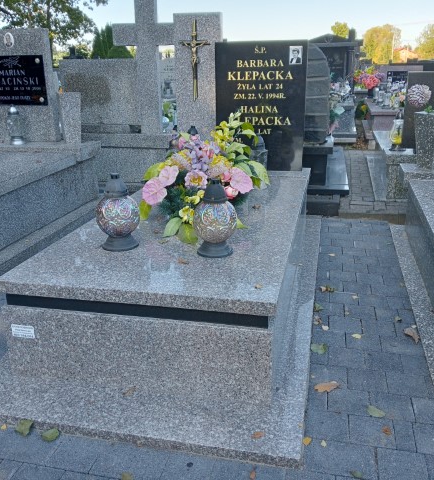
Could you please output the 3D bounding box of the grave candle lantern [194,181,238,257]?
[{"bbox_3d":[-0.005,-0.084,1.859,0.153,0.291,0.153,0,19,0],"label":"grave candle lantern"}]

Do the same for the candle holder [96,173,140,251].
[{"bbox_3d":[-0.372,-0.109,1.941,0.157,0.291,0.157,4,19,12],"label":"candle holder"}]

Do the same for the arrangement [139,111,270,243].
[{"bbox_3d":[-0.039,-0.296,2.218,0.549,0.459,0.493,4,19,12],"label":"arrangement"}]

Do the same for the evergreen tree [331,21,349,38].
[{"bbox_3d":[14.252,-22.876,60.901,2.718,5.536,2.582,4,19,12],"label":"evergreen tree"}]

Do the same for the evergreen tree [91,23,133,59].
[{"bbox_3d":[-5.297,-9.523,26.490,2.114,3.011,1.480,4,19,12],"label":"evergreen tree"}]

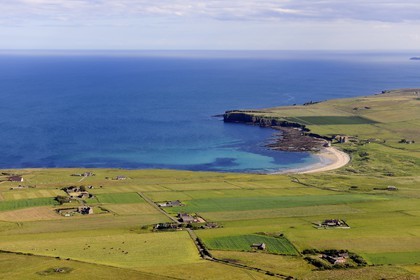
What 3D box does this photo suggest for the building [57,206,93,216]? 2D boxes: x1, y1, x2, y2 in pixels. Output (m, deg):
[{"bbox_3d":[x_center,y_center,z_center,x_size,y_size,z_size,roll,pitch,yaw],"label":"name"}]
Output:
[{"bbox_3d":[-162.187,85.941,865.757,42.000,7.200,15.000,-2,8,-14],"label":"building"}]

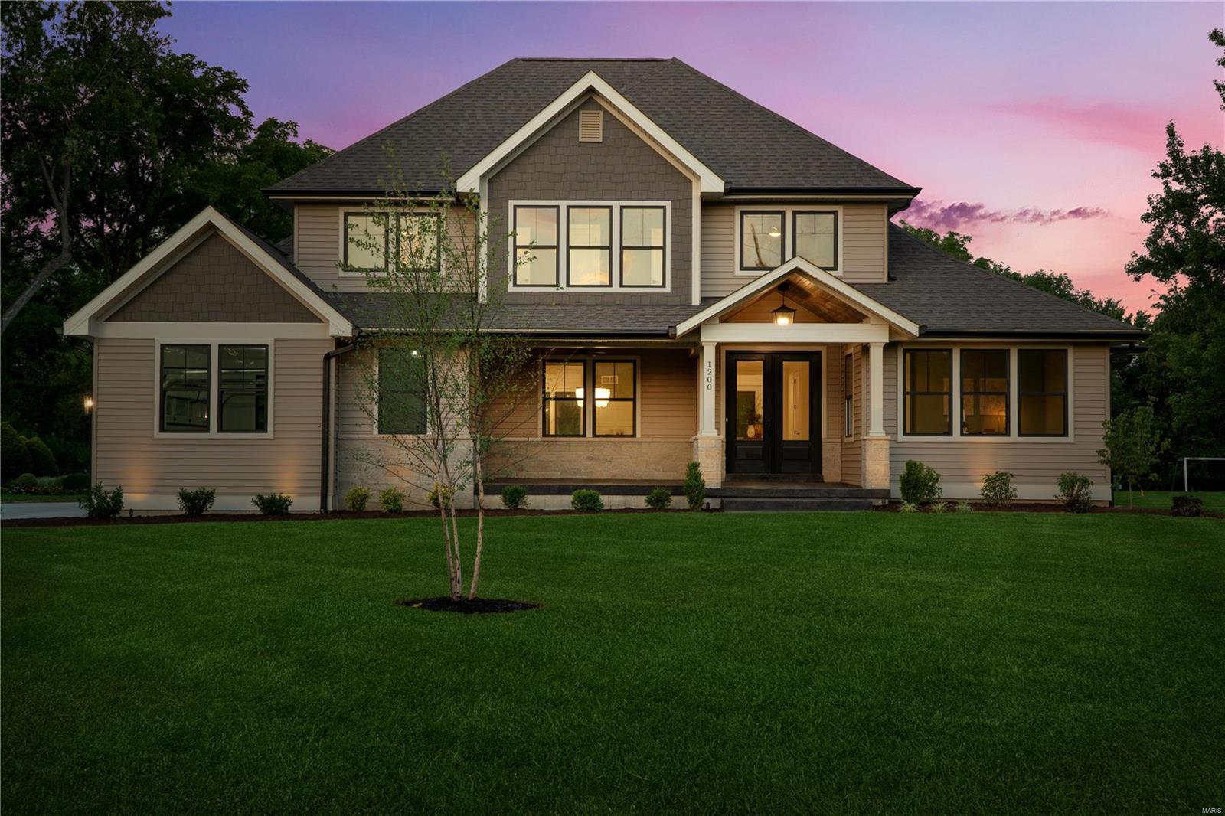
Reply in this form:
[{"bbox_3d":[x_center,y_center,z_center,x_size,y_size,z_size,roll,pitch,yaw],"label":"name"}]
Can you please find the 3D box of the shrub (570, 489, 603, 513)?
[{"bbox_3d":[-0.451,1.675,24.450,0.576,0.411,0.550,0,-2,0],"label":"shrub"}]

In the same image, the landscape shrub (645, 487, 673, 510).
[{"bbox_3d":[0.837,1.648,24.800,0.506,0.401,0.480,0,-1,1],"label":"landscape shrub"}]

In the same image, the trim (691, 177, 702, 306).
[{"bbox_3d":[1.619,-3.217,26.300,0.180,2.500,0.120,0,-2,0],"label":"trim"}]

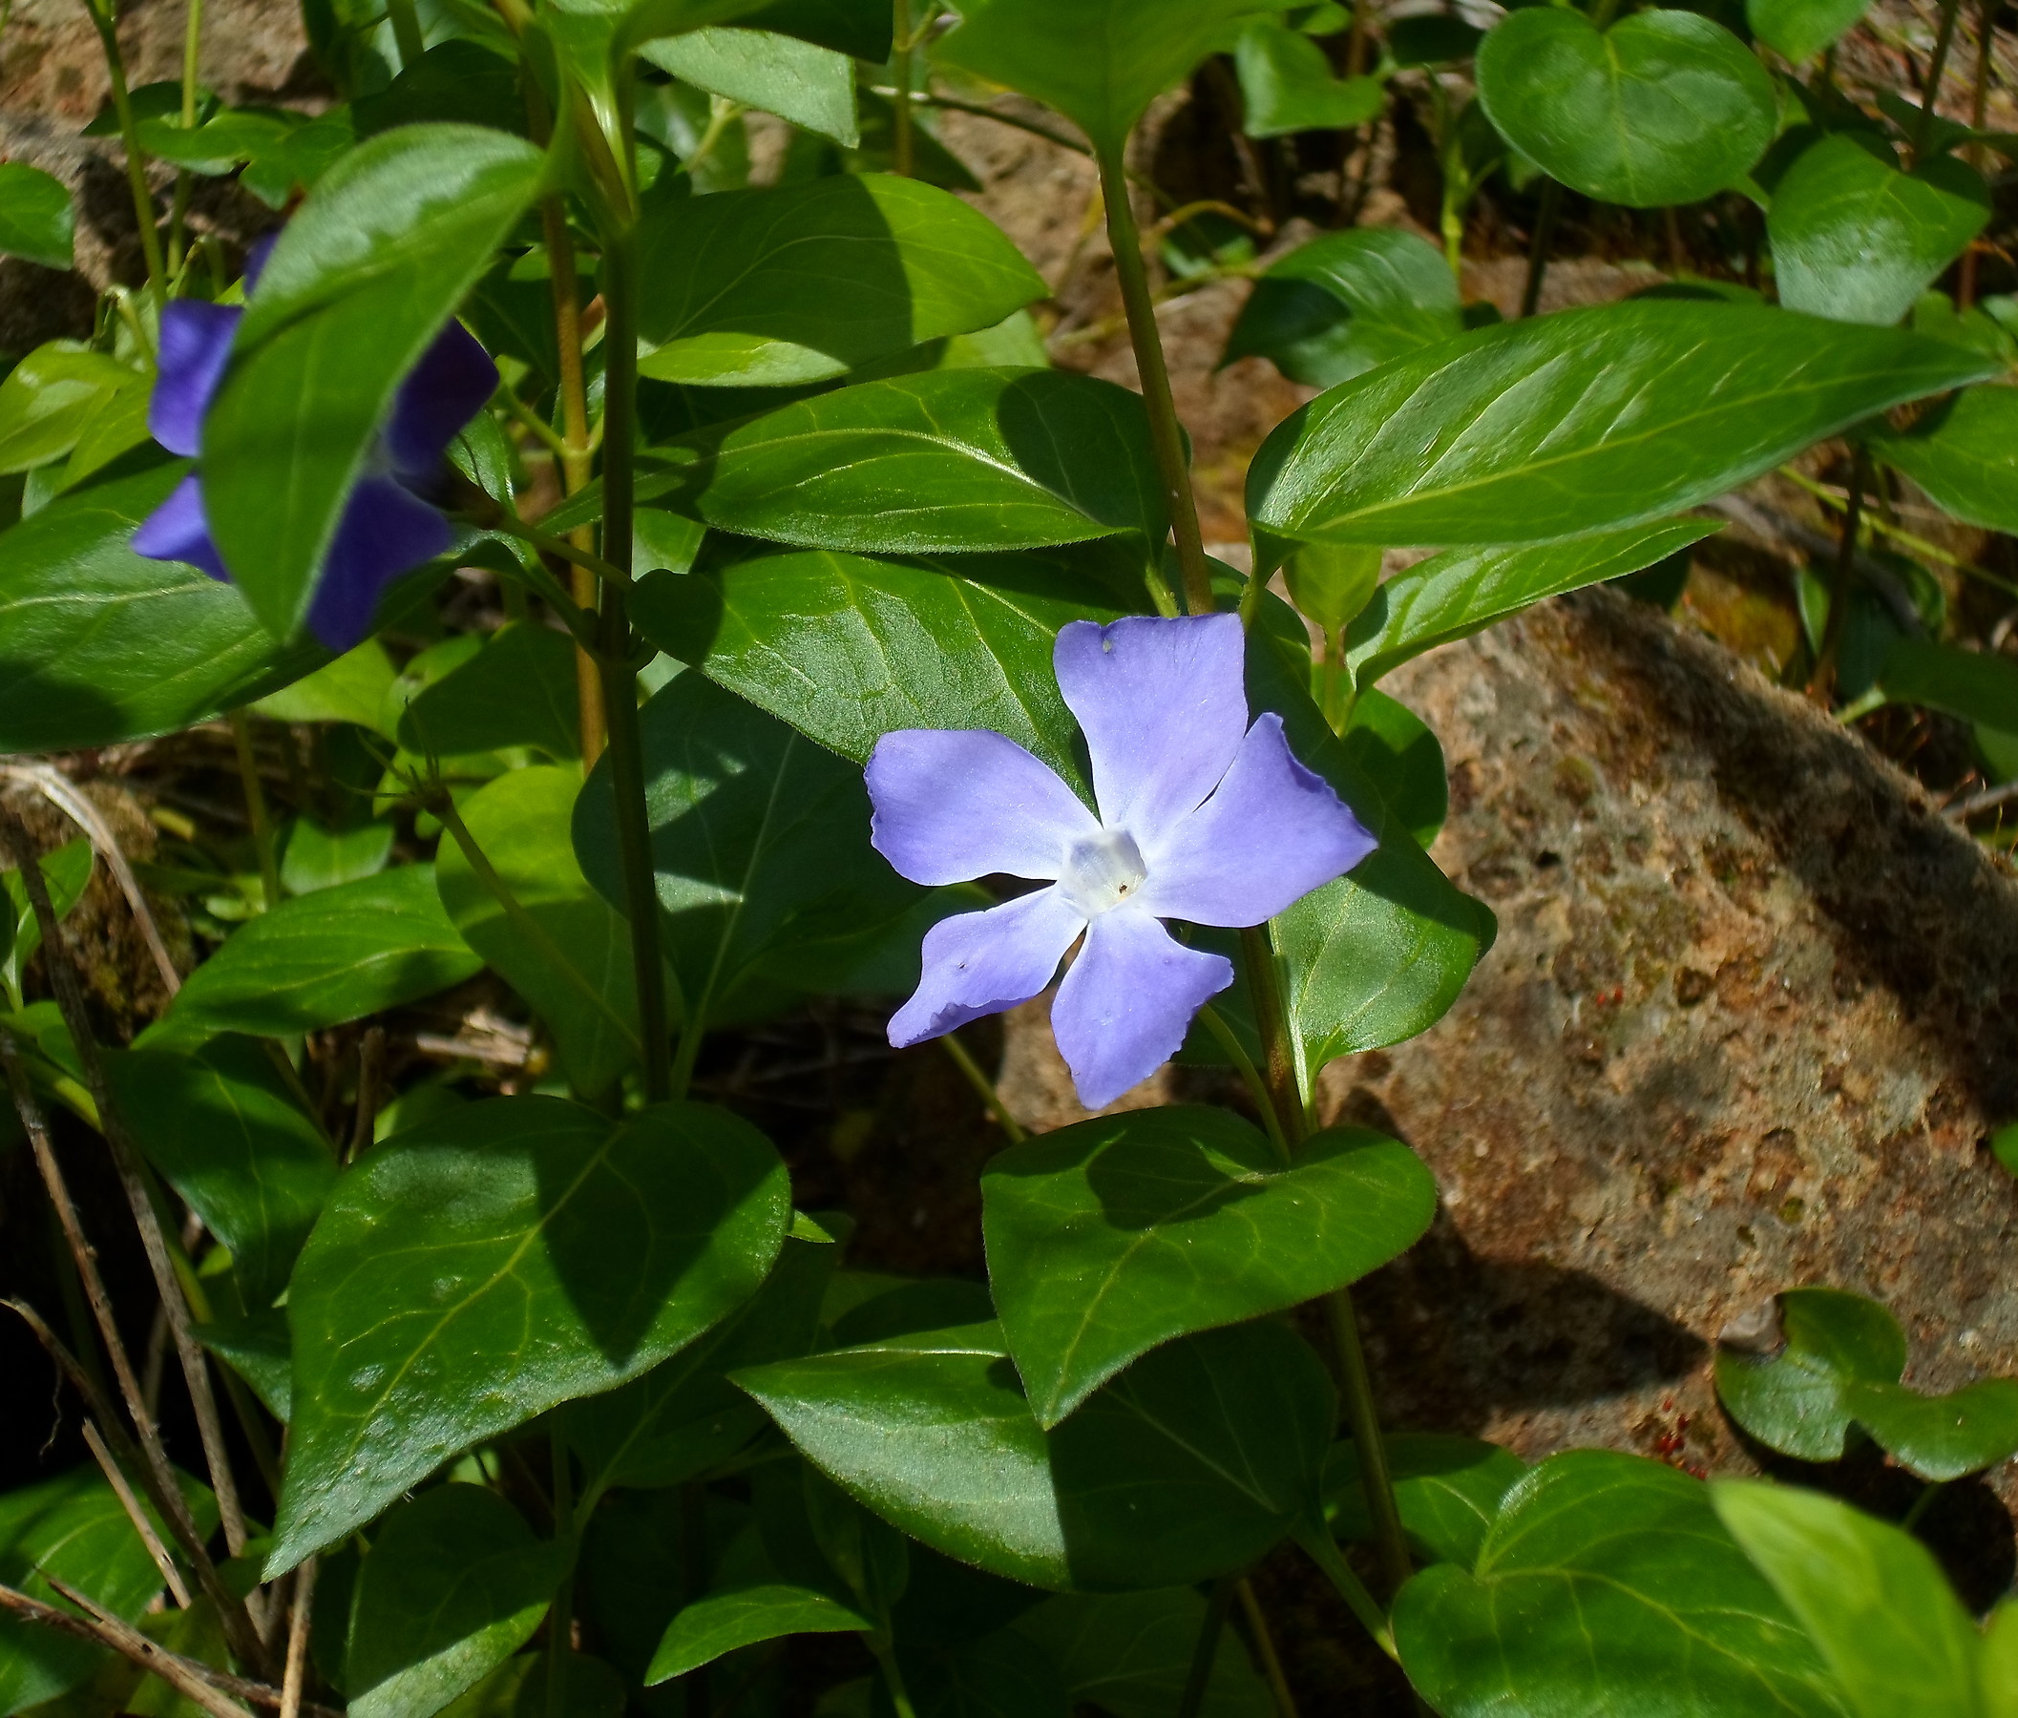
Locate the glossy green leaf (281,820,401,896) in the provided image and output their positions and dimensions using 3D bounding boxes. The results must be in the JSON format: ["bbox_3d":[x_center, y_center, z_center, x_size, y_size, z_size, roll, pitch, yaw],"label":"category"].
[{"bbox_3d":[-0.083,0.001,0.550,0.014,0.005,0.015,-5,60,-3],"label":"glossy green leaf"}]

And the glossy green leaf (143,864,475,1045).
[{"bbox_3d":[-0.077,0.011,0.495,0.044,0.009,0.023,-13,39,-9],"label":"glossy green leaf"}]

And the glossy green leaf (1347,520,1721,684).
[{"bbox_3d":[0.050,-0.027,0.444,0.044,0.006,0.015,-23,35,-18],"label":"glossy green leaf"}]

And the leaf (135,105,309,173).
[{"bbox_3d":[-0.108,-0.098,0.611,0.025,0.008,0.023,-5,32,-7],"label":"leaf"}]

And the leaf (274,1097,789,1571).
[{"bbox_3d":[-0.049,0.043,0.407,0.041,0.011,0.059,25,63,21],"label":"leaf"}]

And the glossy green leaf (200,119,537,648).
[{"bbox_3d":[-0.058,-0.043,0.395,0.021,0.011,0.049,16,68,35],"label":"glossy green leaf"}]

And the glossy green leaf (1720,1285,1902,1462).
[{"bbox_3d":[0.085,0.055,0.470,0.021,0.005,0.022,-37,62,-24],"label":"glossy green leaf"}]

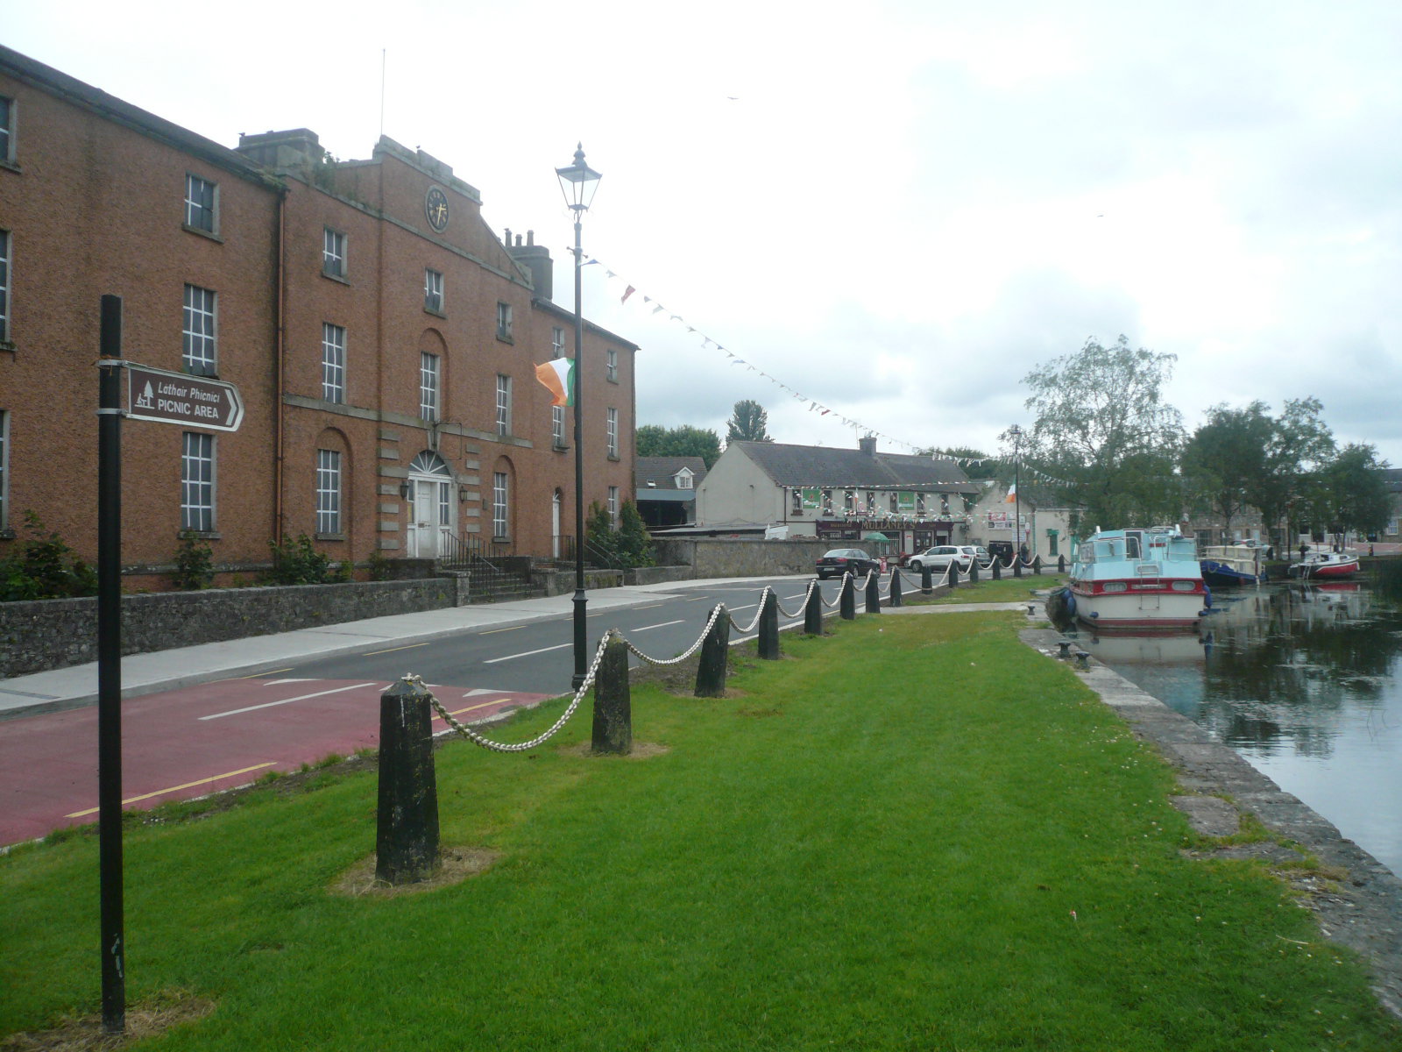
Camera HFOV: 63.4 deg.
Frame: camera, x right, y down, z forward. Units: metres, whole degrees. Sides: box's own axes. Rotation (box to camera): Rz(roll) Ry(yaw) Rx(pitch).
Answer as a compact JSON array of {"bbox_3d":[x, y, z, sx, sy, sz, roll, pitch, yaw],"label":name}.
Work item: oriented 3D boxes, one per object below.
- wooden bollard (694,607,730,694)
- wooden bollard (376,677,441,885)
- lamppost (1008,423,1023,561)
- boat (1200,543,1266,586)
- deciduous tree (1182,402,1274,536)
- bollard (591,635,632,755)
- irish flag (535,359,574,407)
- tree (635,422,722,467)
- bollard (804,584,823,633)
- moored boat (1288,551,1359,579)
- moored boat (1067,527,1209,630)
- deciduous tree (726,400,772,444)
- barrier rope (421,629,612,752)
[{"bbox_3d":[0.140,1.475,13.400,0.340,1.070,0.340,6,-1,22],"label":"wooden bollard"},{"bbox_3d":[-1.428,1.221,5.529,0.305,0.965,0.305,0,-1,16],"label":"wooden bollard"},{"bbox_3d":[14.554,-0.975,52.063,0.500,7.100,0.500,0,-1,16],"label":"lamppost"},{"bbox_3d":[27.598,2.040,61.020,6.500,2.300,2.500,0,-1,-22],"label":"boat"},{"bbox_3d":[33.466,-2.635,72.085,5.600,9.600,5.400,0,-1,0],"label":"deciduous tree"},{"bbox_3d":[-0.699,1.297,8.928,0.305,0.930,0.305,0,-1,0],"label":"bollard"},{"bbox_3d":[-1.831,-1.797,14.200,0.550,0.630,0.280,0,-1,-15],"label":"irish flag"},{"bbox_3d":[-2.366,-3.332,100.000,9.500,12.000,9.500,0,-1,0],"label":"tree"},{"bbox_3d":[2.033,1.467,20.459,0.300,0.960,0.300,0,-1,16],"label":"bollard"},{"bbox_3d":[37.882,2.396,69.015,5.000,1.700,1.900,0,-1,-22],"label":"moored boat"},{"bbox_3d":[13.000,1.580,35.300,3.200,2.850,9.000,0,-1,11],"label":"moored boat"},{"bbox_3d":[4.083,-4.358,95.000,4.800,13.200,4.800,0,-1,0],"label":"deciduous tree"},{"bbox_3d":[-1.220,1.225,8.200,0.070,0.700,3.650,0,-1,13],"label":"barrier rope"}]

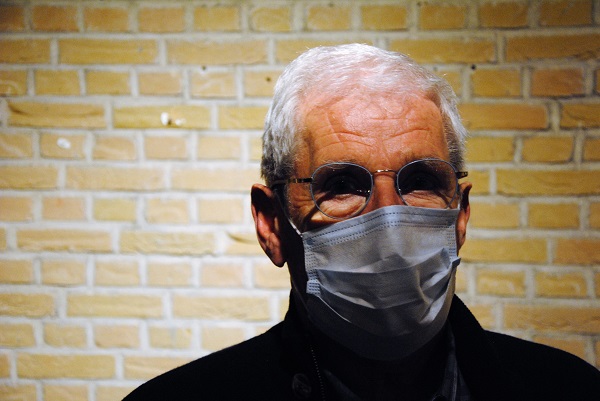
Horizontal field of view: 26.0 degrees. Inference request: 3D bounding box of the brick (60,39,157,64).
[{"bbox_3d":[-0.402,-0.325,2.837,0.217,0.054,0.105,1,7,10],"label":"brick"}]

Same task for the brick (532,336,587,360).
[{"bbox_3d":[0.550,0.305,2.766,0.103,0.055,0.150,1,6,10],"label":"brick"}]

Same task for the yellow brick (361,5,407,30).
[{"bbox_3d":[0.170,-0.357,2.553,0.092,0.050,0.120,1,6,10],"label":"yellow brick"}]

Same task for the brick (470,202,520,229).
[{"bbox_3d":[0.420,0.020,2.782,0.103,0.054,0.200,1,7,10],"label":"brick"}]

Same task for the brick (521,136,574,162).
[{"bbox_3d":[0.479,-0.103,2.525,0.095,0.050,0.120,1,6,10],"label":"brick"}]

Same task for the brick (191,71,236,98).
[{"bbox_3d":[-0.160,-0.235,2.622,0.095,0.052,0.120,1,6,10],"label":"brick"}]

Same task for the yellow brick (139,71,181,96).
[{"bbox_3d":[-0.281,-0.261,2.872,0.103,0.054,0.200,1,7,10],"label":"yellow brick"}]

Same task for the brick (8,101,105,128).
[{"bbox_3d":[-0.519,-0.192,2.873,0.218,0.056,0.103,1,8,9],"label":"brick"}]

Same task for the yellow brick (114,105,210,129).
[{"bbox_3d":[-0.286,-0.186,2.836,0.214,0.052,0.103,1,8,9],"label":"yellow brick"}]

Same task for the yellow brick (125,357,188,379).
[{"bbox_3d":[-0.270,0.362,2.892,0.217,0.054,0.105,1,7,10],"label":"yellow brick"}]

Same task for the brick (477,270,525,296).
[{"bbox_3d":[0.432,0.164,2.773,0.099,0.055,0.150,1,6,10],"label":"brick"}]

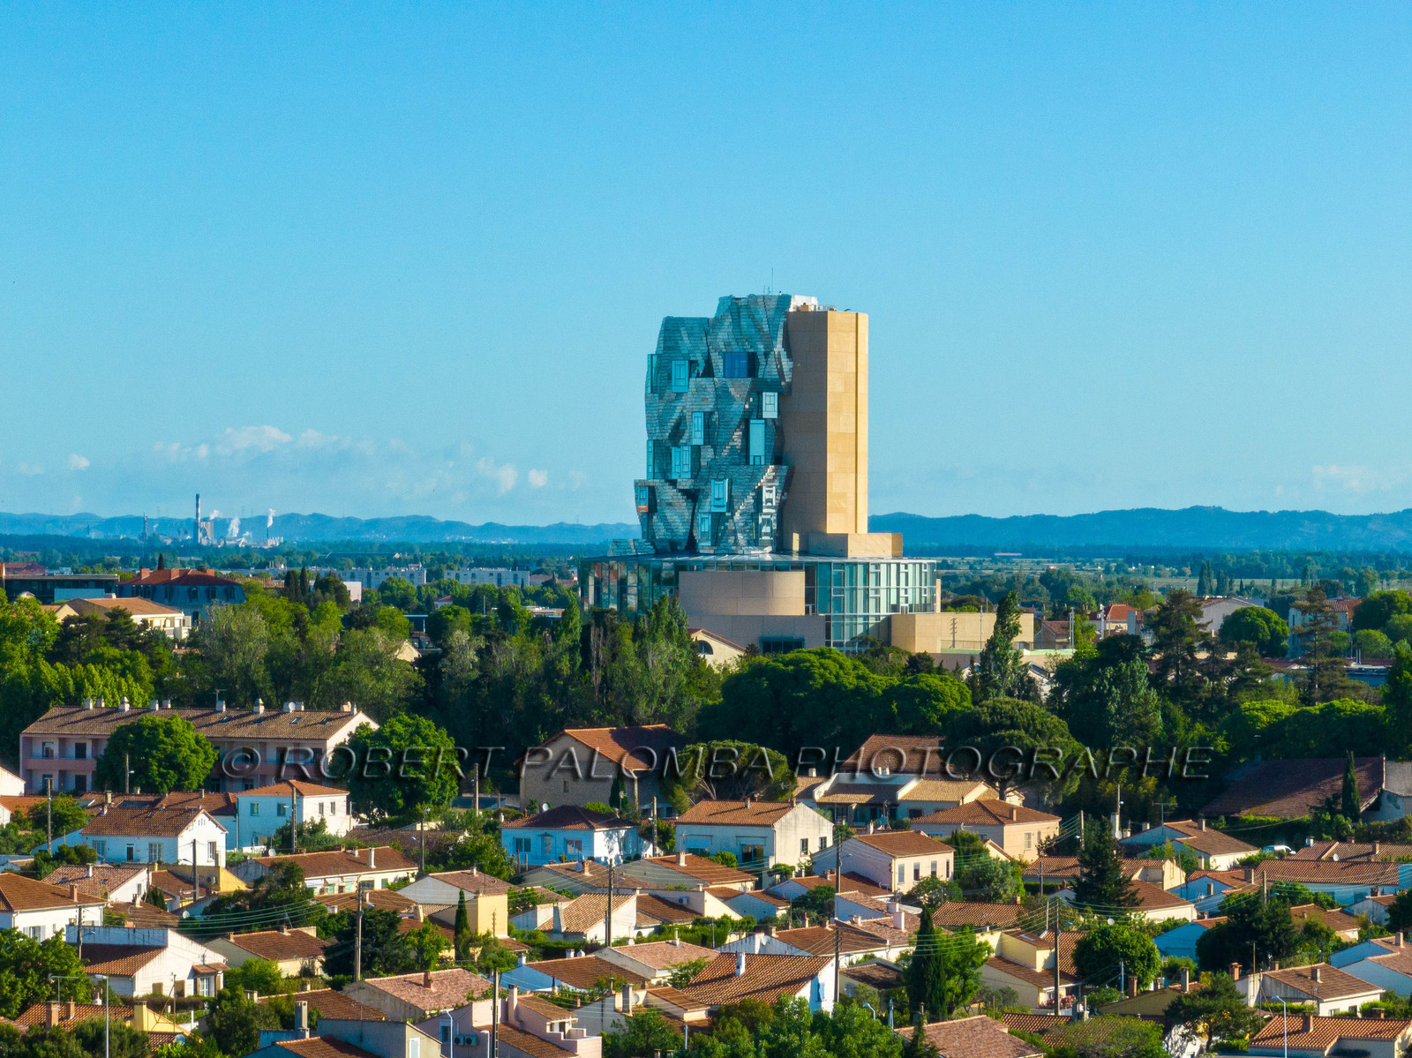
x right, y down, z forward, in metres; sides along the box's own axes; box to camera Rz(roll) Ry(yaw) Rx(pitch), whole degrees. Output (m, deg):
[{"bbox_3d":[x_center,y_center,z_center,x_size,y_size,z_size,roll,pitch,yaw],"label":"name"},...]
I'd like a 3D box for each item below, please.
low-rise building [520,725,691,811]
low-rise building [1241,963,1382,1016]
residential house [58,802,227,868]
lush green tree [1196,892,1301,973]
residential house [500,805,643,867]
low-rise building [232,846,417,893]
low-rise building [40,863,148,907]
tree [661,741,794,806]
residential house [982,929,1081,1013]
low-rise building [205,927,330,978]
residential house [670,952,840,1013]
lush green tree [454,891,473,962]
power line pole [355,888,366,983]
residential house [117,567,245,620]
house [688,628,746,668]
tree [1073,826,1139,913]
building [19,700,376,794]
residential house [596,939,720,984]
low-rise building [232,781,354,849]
[{"bbox_3d":[-7.900,22.800,620.000,13.500,7.700,16.200,0,0,35],"label":"low-rise building"},{"bbox_3d":[37.630,30.125,419.002,8.000,4.200,9.700,0,0,24],"label":"low-rise building"},{"bbox_3d":[-51.880,28.980,620.420,10.800,5.200,8.700,0,0,29],"label":"residential house"},{"bbox_3d":[38.815,29.086,470.002,7.400,6.200,6.500,0,0,0],"label":"lush green tree"},{"bbox_3d":[-12.494,28.101,604.623,9.400,5.400,10.400,0,0,23],"label":"residential house"},{"bbox_3d":[-32.231,29.281,552.002,6.500,4.200,20.000,0,0,30],"label":"low-rise building"},{"bbox_3d":[-48.350,28.656,512.378,7.600,4.200,6.200,0,0,24],"label":"low-rise building"},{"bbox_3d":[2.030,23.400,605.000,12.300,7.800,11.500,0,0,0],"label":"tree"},{"bbox_3d":[20.260,29.330,428.350,6.500,5.700,6.400,0,0,28],"label":"residential house"},{"bbox_3d":[-30.800,30.210,456.220,8.000,4.000,9.800,0,0,29],"label":"low-rise building"},{"bbox_3d":[2.700,29.590,411.320,8.000,5.300,7.800,0,0,28],"label":"residential house"},{"bbox_3d":[-17.965,29.489,486.002,1.300,5.400,1.300,0,0,0],"label":"lush green tree"},{"bbox_3d":[-23.809,28.539,452.003,0.400,7.400,0.400,0,0,-30],"label":"power line pole"},{"bbox_3d":[-84.814,13.650,1062.269,16.000,14.500,20.000,0,0,-22],"label":"residential house"},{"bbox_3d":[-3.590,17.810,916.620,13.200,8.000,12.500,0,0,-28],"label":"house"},{"bbox_3d":[32.465,27.966,533.003,5.100,8.100,5.000,0,0,0],"label":"tree"},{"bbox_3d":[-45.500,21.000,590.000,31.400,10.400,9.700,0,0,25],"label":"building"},{"bbox_3d":[-3.853,28.710,423.267,7.000,4.000,10.500,0,0,27],"label":"residential house"},{"bbox_3d":[-38.721,26.941,617.003,7.800,6.600,7.800,0,0,33],"label":"low-rise building"}]

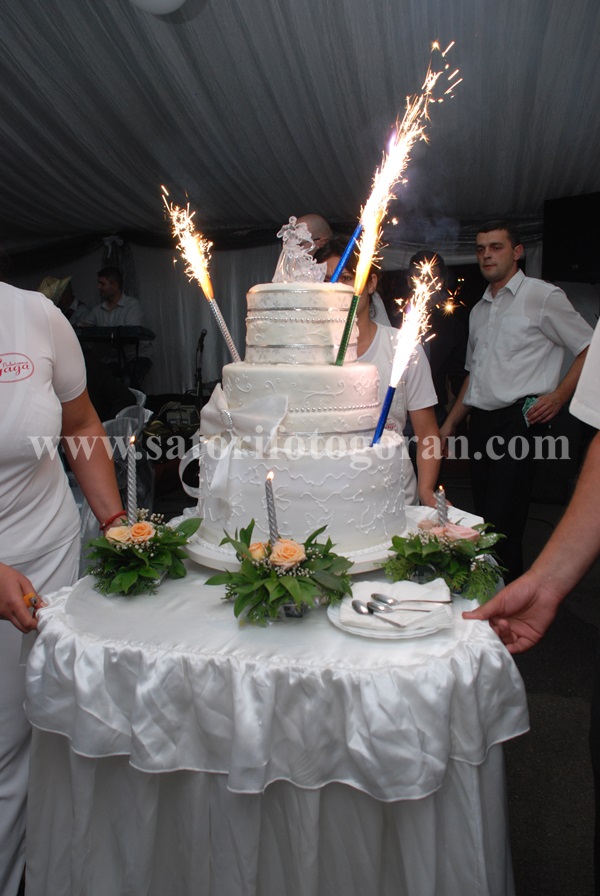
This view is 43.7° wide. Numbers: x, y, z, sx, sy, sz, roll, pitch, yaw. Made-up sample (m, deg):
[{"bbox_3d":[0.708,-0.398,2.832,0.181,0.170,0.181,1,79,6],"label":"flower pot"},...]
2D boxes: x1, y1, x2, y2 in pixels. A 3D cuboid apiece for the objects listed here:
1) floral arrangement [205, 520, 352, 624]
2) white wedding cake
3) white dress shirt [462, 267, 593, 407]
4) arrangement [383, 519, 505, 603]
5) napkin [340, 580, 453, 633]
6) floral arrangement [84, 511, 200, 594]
[{"bbox_3d":[-0.043,0.248,1.510,0.295,0.185,0.250,-1,9,0],"label":"floral arrangement"},{"bbox_3d":[-0.006,-0.085,1.530,0.441,0.502,0.433,0,10,0],"label":"white wedding cake"},{"bbox_3d":[0.922,-0.437,2.980,0.290,0.580,0.470,-9,12,-40],"label":"white dress shirt"},{"bbox_3d":[0.307,0.240,1.610,0.258,0.165,0.210,-1,9,0],"label":"arrangement"},{"bbox_3d":[0.192,0.318,1.501,0.215,0.040,0.200,-1,9,0],"label":"napkin"},{"bbox_3d":[-0.347,0.234,1.670,0.260,0.175,0.210,-1,9,0],"label":"floral arrangement"}]

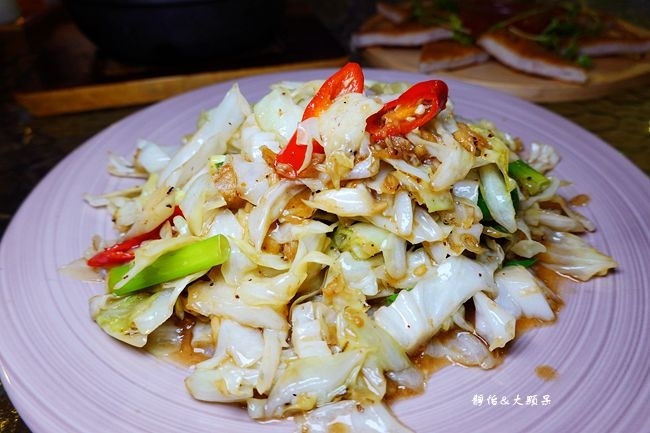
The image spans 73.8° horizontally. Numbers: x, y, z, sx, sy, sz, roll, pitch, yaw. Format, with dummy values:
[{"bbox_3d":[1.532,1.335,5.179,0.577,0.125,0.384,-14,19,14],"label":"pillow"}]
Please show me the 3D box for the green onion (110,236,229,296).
[{"bbox_3d":[-0.058,0.018,0.161,0.045,0.011,0.012,-16,41,0],"label":"green onion"}]

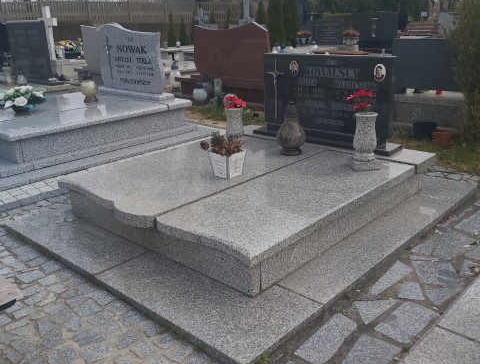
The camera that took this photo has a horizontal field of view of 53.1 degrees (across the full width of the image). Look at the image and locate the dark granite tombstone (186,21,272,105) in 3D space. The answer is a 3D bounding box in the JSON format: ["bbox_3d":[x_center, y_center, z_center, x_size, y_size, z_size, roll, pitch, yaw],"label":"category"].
[{"bbox_3d":[-0.197,-1.948,7.882,2.300,1.230,0.340,14,25,41],"label":"dark granite tombstone"}]

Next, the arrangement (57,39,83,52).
[{"bbox_3d":[-4.079,-3.266,11.500,0.570,0.330,0.380,14,25,41],"label":"arrangement"}]

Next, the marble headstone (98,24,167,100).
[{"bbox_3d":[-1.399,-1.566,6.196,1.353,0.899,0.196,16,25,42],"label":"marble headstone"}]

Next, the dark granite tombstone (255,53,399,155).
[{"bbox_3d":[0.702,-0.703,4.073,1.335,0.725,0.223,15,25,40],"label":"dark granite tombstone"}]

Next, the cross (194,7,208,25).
[{"bbox_3d":[-1.041,-4.476,13.000,0.390,0.520,0.130,14,25,41],"label":"cross"}]

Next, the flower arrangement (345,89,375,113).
[{"bbox_3d":[0.824,-0.554,3.286,0.205,0.187,0.169,4,19,15],"label":"flower arrangement"}]

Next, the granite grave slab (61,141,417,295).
[{"bbox_3d":[-0.016,0.042,3.639,1.950,0.220,1.940,14,25,41],"label":"granite grave slab"}]

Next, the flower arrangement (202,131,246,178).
[{"bbox_3d":[-0.104,-0.194,3.303,0.258,0.294,0.231,15,25,40],"label":"flower arrangement"}]

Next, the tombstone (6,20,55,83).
[{"bbox_3d":[-3.485,-2.195,8.059,1.210,0.926,0.142,15,25,40],"label":"tombstone"}]

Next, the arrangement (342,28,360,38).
[{"bbox_3d":[2.389,-3.178,10.300,0.340,0.220,0.340,14,25,41],"label":"arrangement"}]

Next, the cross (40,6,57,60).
[{"bbox_3d":[-4.140,-3.208,10.414,0.659,1.113,0.142,15,25,40],"label":"cross"}]

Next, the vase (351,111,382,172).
[{"bbox_3d":[0.894,-0.294,3.376,0.182,0.383,0.182,-3,19,-4],"label":"vase"}]

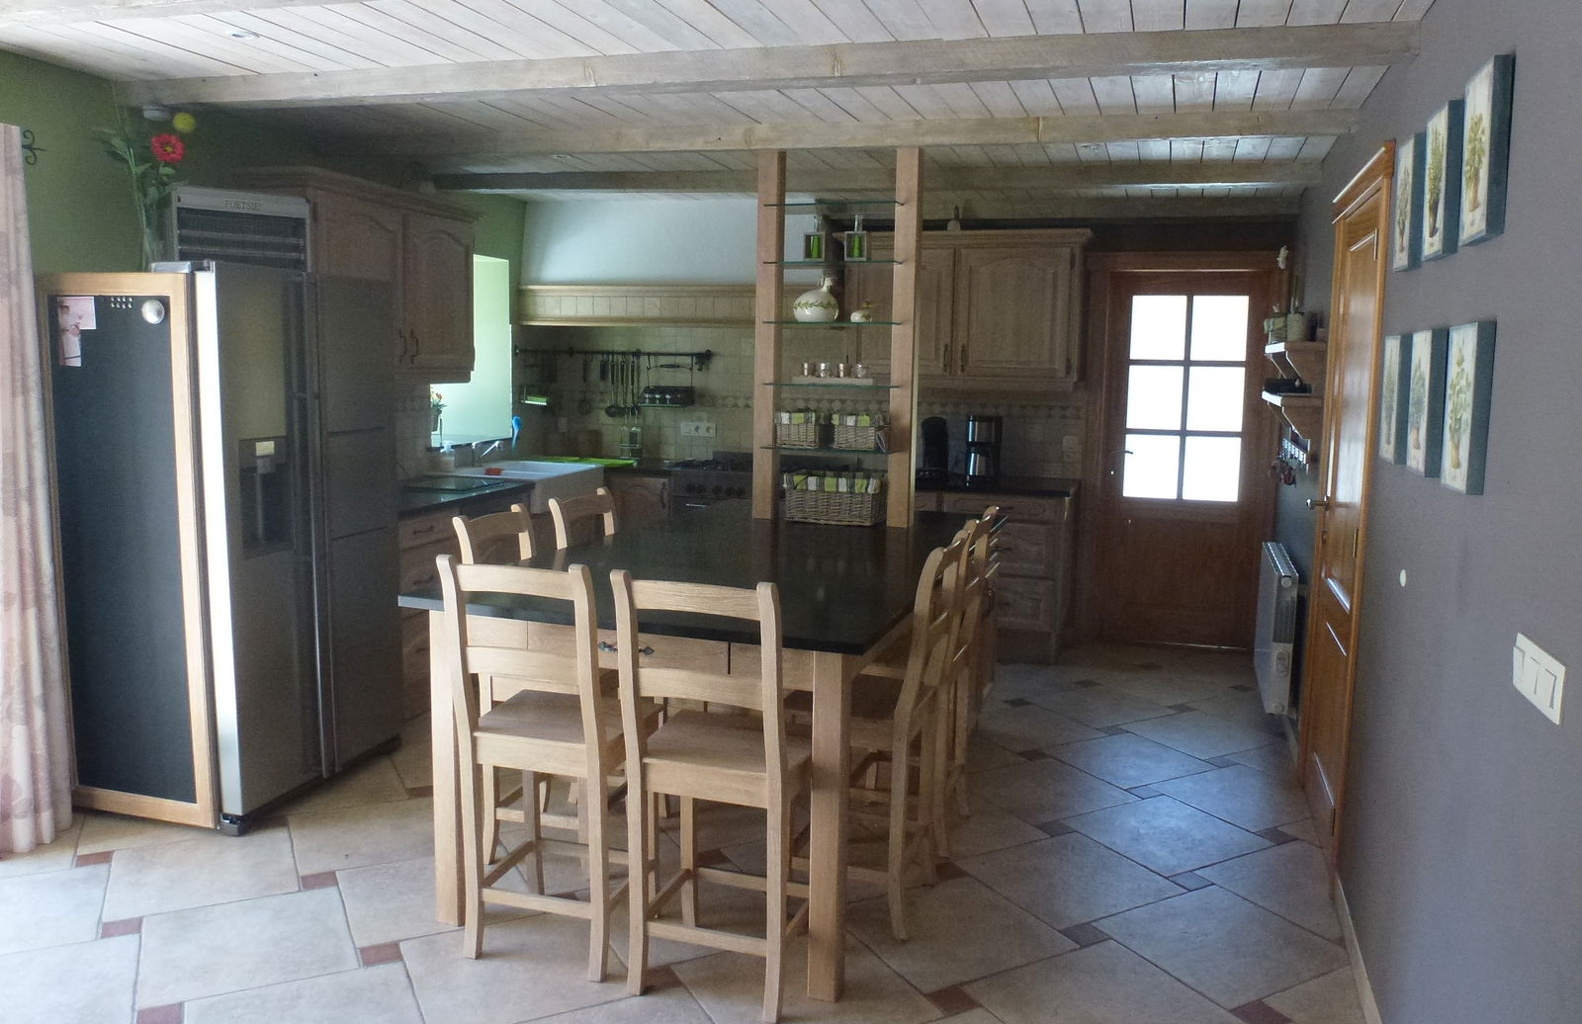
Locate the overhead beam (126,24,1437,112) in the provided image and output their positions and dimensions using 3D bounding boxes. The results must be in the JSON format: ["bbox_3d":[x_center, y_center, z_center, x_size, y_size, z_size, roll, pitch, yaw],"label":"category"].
[{"bbox_3d":[-0.367,-1.288,3.383,3.977,0.084,0.125,4,8,16],"label":"overhead beam"}]

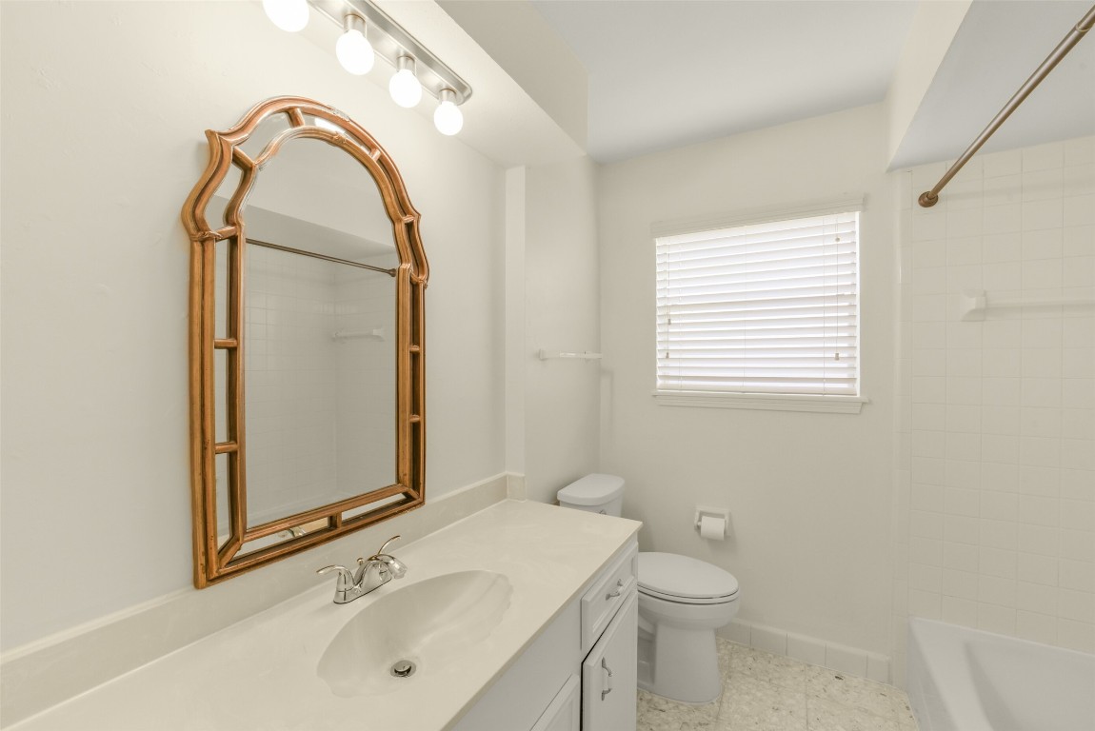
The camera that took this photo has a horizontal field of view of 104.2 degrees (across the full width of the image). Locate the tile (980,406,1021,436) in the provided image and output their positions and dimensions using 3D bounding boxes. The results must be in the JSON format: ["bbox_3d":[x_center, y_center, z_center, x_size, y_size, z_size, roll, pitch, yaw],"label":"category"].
[{"bbox_3d":[1.744,0.212,1.643,0.108,0.108,0.008,0,1,26],"label":"tile"}]

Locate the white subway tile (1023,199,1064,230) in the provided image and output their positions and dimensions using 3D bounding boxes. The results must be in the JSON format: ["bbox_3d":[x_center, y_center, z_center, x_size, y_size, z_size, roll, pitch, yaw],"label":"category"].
[{"bbox_3d":[1.844,-0.559,1.587,0.108,0.108,0.008,0,1,26],"label":"white subway tile"}]

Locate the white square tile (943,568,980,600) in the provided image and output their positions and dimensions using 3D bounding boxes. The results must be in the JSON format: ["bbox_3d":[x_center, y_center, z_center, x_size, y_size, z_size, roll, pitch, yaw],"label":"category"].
[{"bbox_3d":[1.645,0.873,1.699,0.108,0.108,0.008,0,1,26],"label":"white square tile"}]

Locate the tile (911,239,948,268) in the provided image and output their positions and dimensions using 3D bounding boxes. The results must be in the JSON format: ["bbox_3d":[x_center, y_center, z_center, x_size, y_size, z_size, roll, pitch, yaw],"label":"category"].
[{"bbox_3d":[1.550,-0.451,1.733,0.108,0.108,0.008,0,1,26],"label":"tile"}]

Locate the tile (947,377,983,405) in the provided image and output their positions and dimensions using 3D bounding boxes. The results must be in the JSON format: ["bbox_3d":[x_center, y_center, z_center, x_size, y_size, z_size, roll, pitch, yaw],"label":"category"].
[{"bbox_3d":[1.630,0.098,1.674,0.108,0.108,0.009,0,1,27],"label":"tile"}]

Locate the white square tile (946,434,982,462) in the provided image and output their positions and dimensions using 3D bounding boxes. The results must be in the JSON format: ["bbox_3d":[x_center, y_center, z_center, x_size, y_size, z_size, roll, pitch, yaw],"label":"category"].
[{"bbox_3d":[1.629,0.316,1.676,0.108,0.108,0.009,0,1,27],"label":"white square tile"}]

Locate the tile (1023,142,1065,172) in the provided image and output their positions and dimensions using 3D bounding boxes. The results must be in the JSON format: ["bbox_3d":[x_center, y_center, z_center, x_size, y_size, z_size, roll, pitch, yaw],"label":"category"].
[{"bbox_3d":[1.822,-0.765,1.569,0.108,0.092,0.009,0,1,27],"label":"tile"}]

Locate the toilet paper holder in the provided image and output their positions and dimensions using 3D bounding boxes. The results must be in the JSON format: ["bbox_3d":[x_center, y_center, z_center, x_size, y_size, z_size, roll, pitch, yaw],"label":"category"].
[{"bbox_3d":[0.818,0.788,2.114,0.165,0.130,0.085,0,0,30],"label":"toilet paper holder"}]

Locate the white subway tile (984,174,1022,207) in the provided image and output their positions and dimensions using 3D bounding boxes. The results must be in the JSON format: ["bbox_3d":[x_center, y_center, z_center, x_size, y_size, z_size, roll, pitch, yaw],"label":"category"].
[{"bbox_3d":[1.743,-0.669,1.633,0.107,0.108,0.009,0,0,30],"label":"white subway tile"}]

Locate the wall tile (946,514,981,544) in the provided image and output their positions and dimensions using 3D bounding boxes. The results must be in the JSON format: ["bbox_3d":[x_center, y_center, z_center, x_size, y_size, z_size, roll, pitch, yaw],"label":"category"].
[{"bbox_3d":[1.639,0.648,1.687,0.107,0.108,0.010,0,0,27],"label":"wall tile"}]

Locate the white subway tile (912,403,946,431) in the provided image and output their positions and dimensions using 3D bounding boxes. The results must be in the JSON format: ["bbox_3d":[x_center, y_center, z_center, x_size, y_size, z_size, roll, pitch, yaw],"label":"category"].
[{"bbox_3d":[1.557,0.210,1.743,0.107,0.108,0.009,0,0,30],"label":"white subway tile"}]

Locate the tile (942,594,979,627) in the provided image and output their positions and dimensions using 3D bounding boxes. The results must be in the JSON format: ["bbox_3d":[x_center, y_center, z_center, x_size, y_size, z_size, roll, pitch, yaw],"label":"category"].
[{"bbox_3d":[1.628,0.970,1.682,0.108,0.105,0.009,0,1,27],"label":"tile"}]

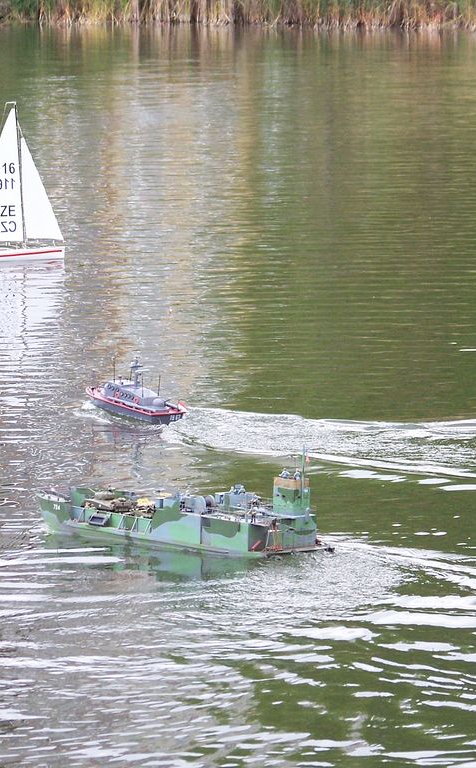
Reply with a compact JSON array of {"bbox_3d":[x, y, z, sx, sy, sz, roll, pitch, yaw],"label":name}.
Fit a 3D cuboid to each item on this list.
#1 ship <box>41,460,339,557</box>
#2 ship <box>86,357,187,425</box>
[{"bbox_3d":[-0.190,0.391,15.489,0.280,0.290,1.070,-5,8,-42],"label":"ship"},{"bbox_3d":[-0.445,0.021,19.404,0.175,0.255,0.600,-4,7,-34],"label":"ship"}]

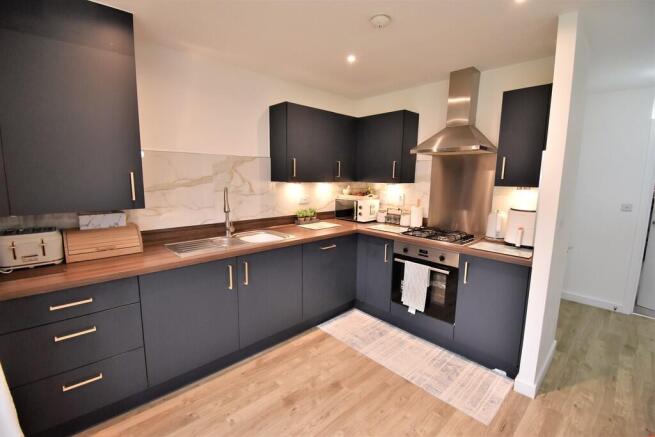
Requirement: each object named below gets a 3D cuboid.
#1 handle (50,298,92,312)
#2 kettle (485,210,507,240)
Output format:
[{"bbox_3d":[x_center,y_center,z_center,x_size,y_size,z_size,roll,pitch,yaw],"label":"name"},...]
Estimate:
[{"bbox_3d":[-1.272,0.424,1.359,0.160,0.012,0.032,-7,11,-44],"label":"handle"},{"bbox_3d":[1.468,0.071,2.384,0.160,0.245,0.200,3,8,15],"label":"kettle"}]

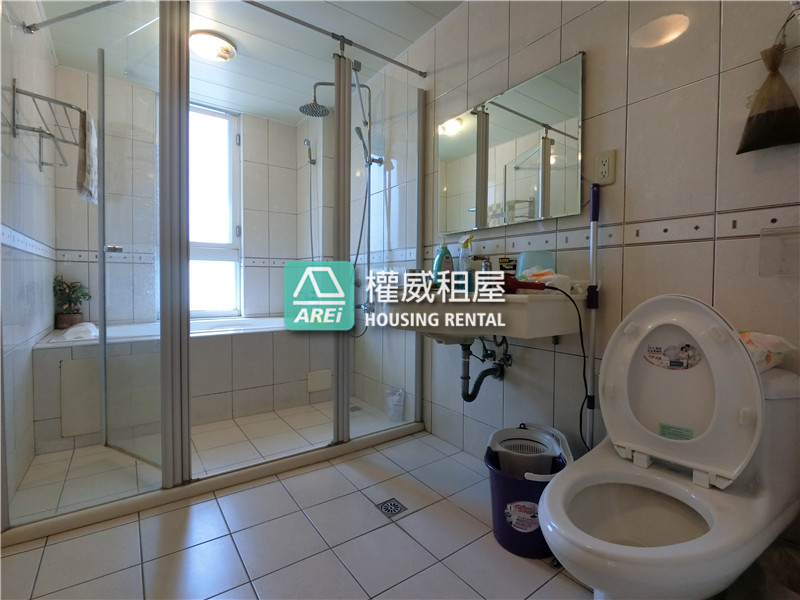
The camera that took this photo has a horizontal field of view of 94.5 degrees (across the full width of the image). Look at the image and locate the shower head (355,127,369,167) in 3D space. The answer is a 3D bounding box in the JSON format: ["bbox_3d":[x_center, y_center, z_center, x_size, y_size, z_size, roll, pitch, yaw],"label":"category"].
[{"bbox_3d":[-0.245,-1.012,2.417,0.055,0.235,0.070,-25,16,-32],"label":"shower head"}]

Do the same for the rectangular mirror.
[{"bbox_3d":[0.446,-0.639,1.711,0.020,0.603,0.800,-1,2,-36],"label":"rectangular mirror"}]

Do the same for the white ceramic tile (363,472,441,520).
[{"bbox_3d":[0.008,0.805,1.525,0.248,0.010,0.248,0,2,-36],"label":"white ceramic tile"}]

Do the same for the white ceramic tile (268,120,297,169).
[{"bbox_3d":[-1.019,-1.343,3.221,0.243,0.378,0.010,-1,2,-36],"label":"white ceramic tile"}]

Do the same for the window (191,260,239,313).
[{"bbox_3d":[-1.557,-0.106,2.929,0.520,0.420,0.050,-1,2,-36],"label":"window"}]

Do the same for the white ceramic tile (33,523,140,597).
[{"bbox_3d":[-0.958,0.802,1.154,0.248,0.010,0.248,0,2,-36],"label":"white ceramic tile"}]

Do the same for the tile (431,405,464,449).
[{"bbox_3d":[0.262,0.696,2.057,0.010,0.186,0.248,0,2,-36],"label":"tile"}]

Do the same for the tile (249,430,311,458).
[{"bbox_3d":[-0.642,0.772,1.986,0.250,0.010,0.250,-1,2,-36],"label":"tile"}]

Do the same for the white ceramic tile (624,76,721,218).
[{"bbox_3d":[0.853,-0.458,1.174,0.010,0.400,0.248,-1,2,-36],"label":"white ceramic tile"}]

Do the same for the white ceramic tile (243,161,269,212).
[{"bbox_3d":[-1.210,-0.955,3.119,0.205,0.400,0.010,-1,3,-36],"label":"white ceramic tile"}]

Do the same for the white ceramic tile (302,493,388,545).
[{"bbox_3d":[-0.194,0.803,1.365,0.248,0.010,0.248,-1,2,-36],"label":"white ceramic tile"}]

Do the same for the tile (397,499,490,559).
[{"bbox_3d":[0.155,0.813,1.320,0.248,0.010,0.248,0,2,-36],"label":"tile"}]

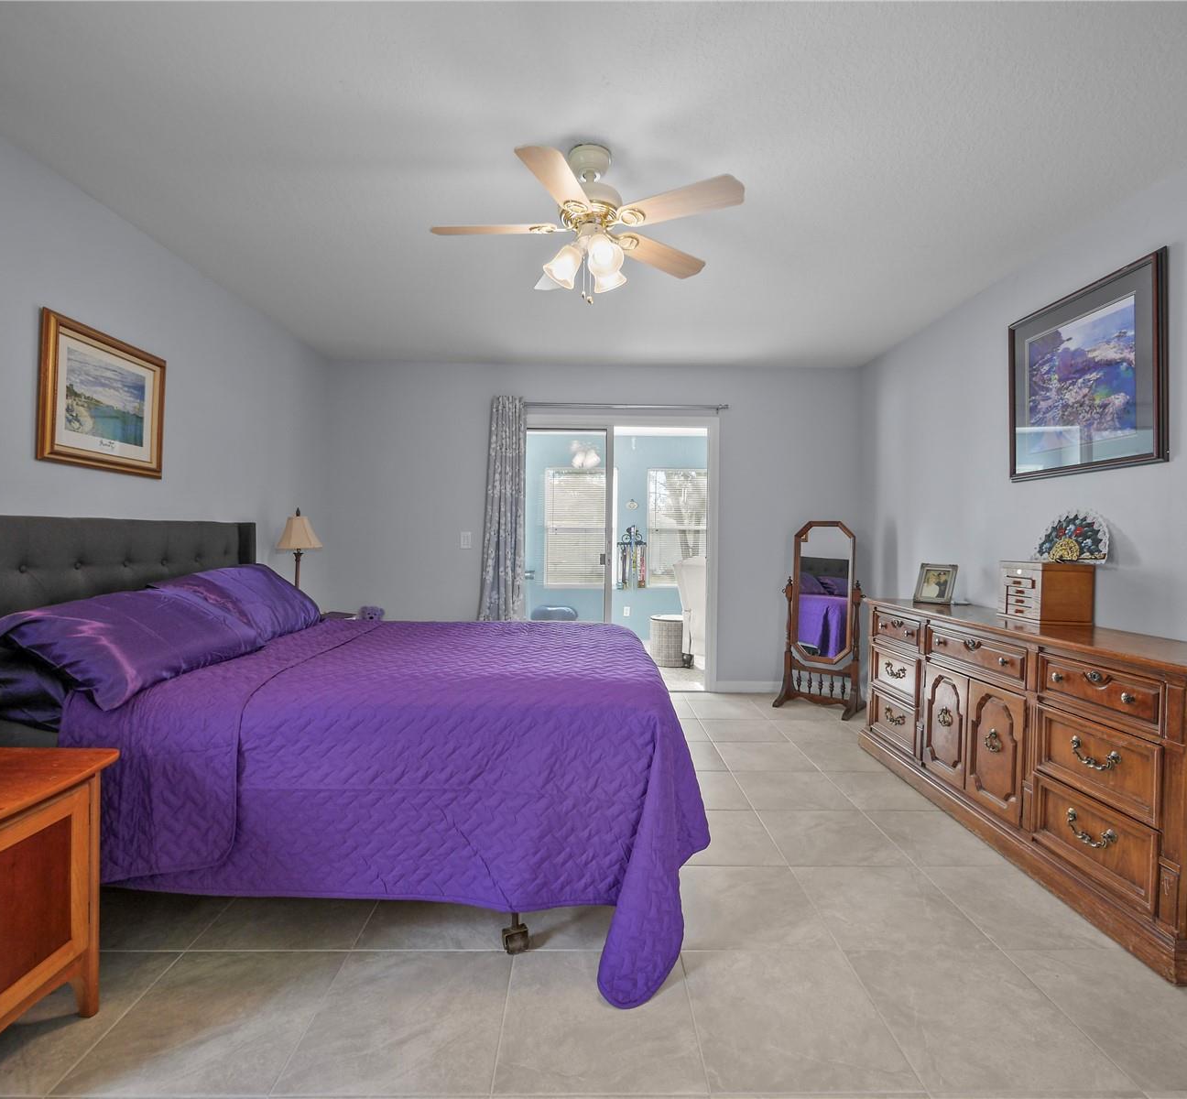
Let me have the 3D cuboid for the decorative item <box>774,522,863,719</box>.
[{"bbox_3d":[1.600,0.452,4.163,0.500,1.300,0.450,1,2,38],"label":"decorative item"}]

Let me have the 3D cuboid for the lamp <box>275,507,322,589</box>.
[{"bbox_3d":[-1.718,0.099,3.460,0.255,0.680,0.255,0,1,-1],"label":"lamp"}]

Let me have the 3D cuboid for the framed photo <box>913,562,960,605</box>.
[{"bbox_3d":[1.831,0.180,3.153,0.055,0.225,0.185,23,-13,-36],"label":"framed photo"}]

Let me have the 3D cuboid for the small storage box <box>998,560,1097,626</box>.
[{"bbox_3d":[1.914,0.178,2.521,0.205,0.245,0.275,1,1,4],"label":"small storage box"}]

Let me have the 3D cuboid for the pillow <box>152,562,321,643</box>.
[{"bbox_3d":[-1.508,0.229,2.626,0.460,0.180,0.740,31,1,-1],"label":"pillow"}]

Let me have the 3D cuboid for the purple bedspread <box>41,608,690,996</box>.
[{"bbox_3d":[-0.512,0.745,2.290,1.720,0.750,1.670,0,1,-1],"label":"purple bedspread"}]

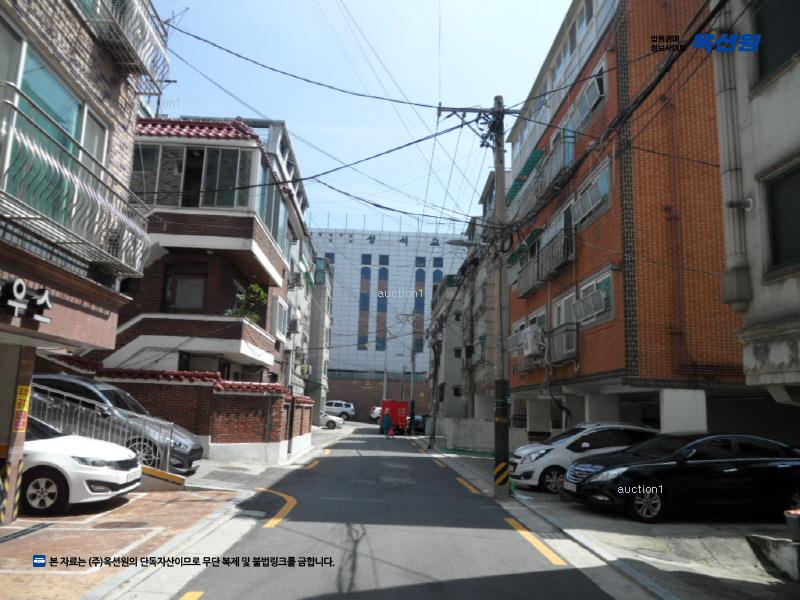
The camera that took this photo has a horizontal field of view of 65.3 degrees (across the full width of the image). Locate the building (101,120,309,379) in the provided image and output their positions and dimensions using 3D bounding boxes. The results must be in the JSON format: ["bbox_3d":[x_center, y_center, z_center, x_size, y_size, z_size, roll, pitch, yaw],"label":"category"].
[{"bbox_3d":[-8.214,0.384,24.741,6.700,10.800,11.500,2,-10,-2],"label":"building"}]

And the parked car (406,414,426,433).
[{"bbox_3d":[1.251,9.693,48.782,1.800,1.470,4.300,2,-10,-2],"label":"parked car"}]

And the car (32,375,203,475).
[{"bbox_3d":[-6.358,2.394,12.913,4.600,1.500,1.820,15,-12,-5],"label":"car"}]

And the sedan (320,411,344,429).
[{"bbox_3d":[-6.229,8.760,46.154,4.300,1.470,1.770,2,-10,-2],"label":"sedan"}]

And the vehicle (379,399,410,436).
[{"bbox_3d":[-0.303,8.837,47.100,1.850,2.480,4.800,2,-10,-2],"label":"vehicle"}]

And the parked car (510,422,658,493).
[{"bbox_3d":[4.344,3.587,14.482,3.600,1.520,1.600,3,-10,-8],"label":"parked car"}]

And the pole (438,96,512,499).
[{"bbox_3d":[1.624,-0.323,13.371,1.770,8.770,0.400,2,-10,-2],"label":"pole"}]

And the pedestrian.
[{"bbox_3d":[-0.676,7.641,38.253,0.500,1.660,0.350,2,-10,-2],"label":"pedestrian"}]

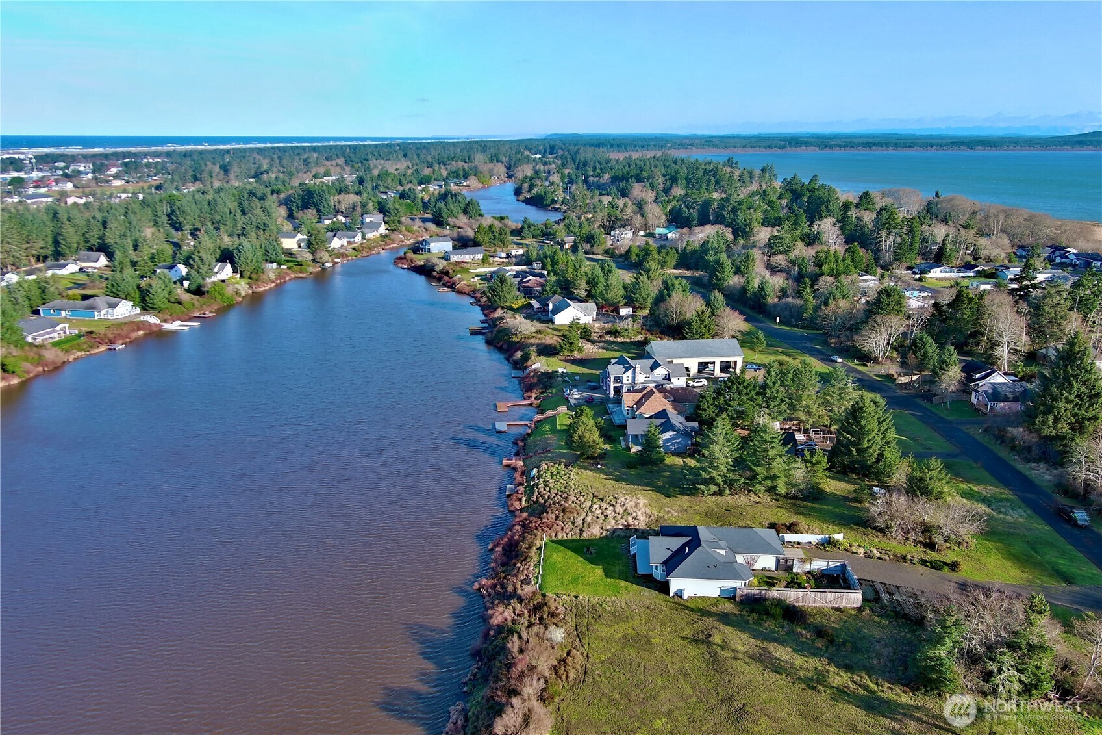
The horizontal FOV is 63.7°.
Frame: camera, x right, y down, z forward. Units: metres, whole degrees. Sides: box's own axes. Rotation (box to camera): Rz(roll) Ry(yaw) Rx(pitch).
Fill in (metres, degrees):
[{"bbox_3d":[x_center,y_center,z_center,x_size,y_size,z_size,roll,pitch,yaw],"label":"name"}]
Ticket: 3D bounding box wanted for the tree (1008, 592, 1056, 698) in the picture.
[{"bbox_3d":[53.582,30.785,98.993,5.587,12.240,5.587,0,15,0],"label":"tree"}]

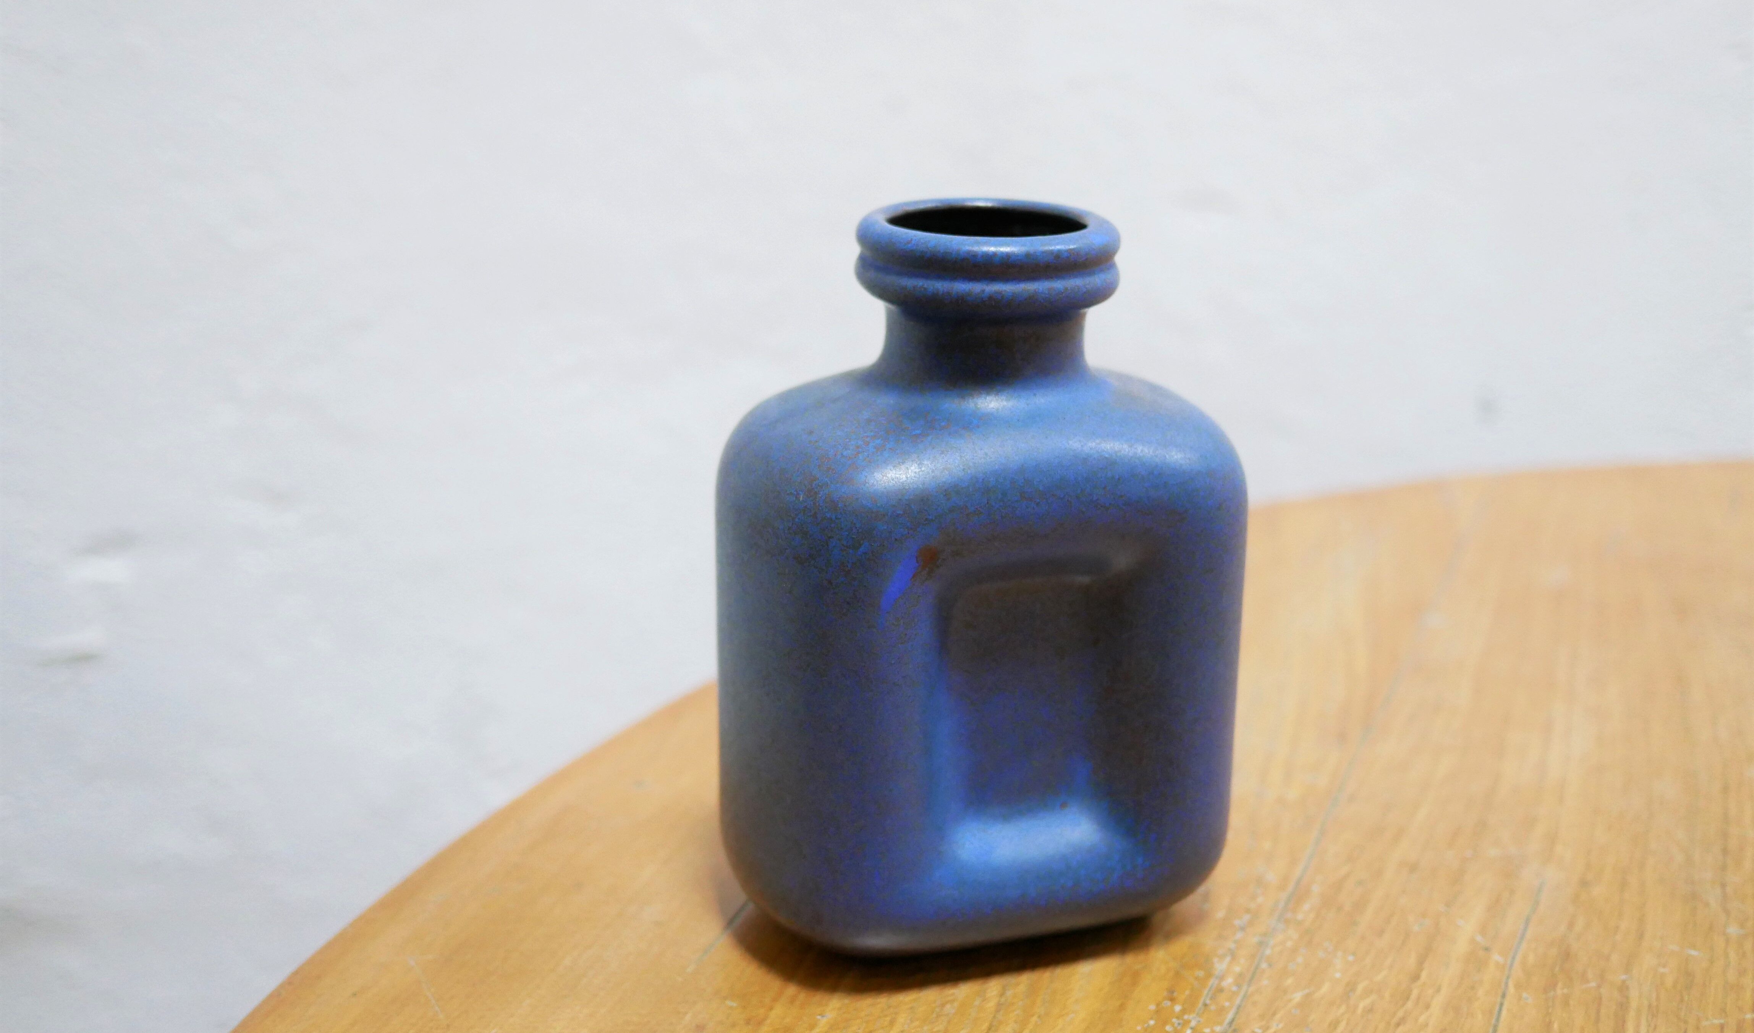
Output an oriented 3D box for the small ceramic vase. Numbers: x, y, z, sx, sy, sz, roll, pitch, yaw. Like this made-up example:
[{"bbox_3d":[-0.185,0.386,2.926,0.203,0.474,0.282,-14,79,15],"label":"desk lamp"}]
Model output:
[{"bbox_3d":[0.024,0.010,0.484,0.120,0.163,0.094,-6,20,-18],"label":"small ceramic vase"}]

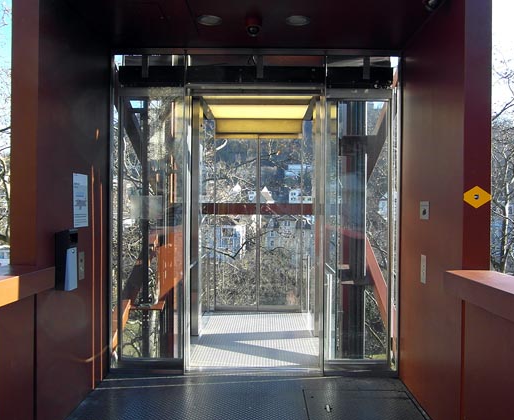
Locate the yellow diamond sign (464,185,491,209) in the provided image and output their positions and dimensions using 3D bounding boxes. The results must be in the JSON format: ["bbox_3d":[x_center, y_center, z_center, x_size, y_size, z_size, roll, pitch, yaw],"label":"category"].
[{"bbox_3d":[1.385,-0.079,2.635,0.172,0.140,0.010,1,0,1],"label":"yellow diamond sign"}]

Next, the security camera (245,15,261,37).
[{"bbox_3d":[-0.025,-1.417,3.260,0.118,0.130,0.120,1,0,1],"label":"security camera"}]

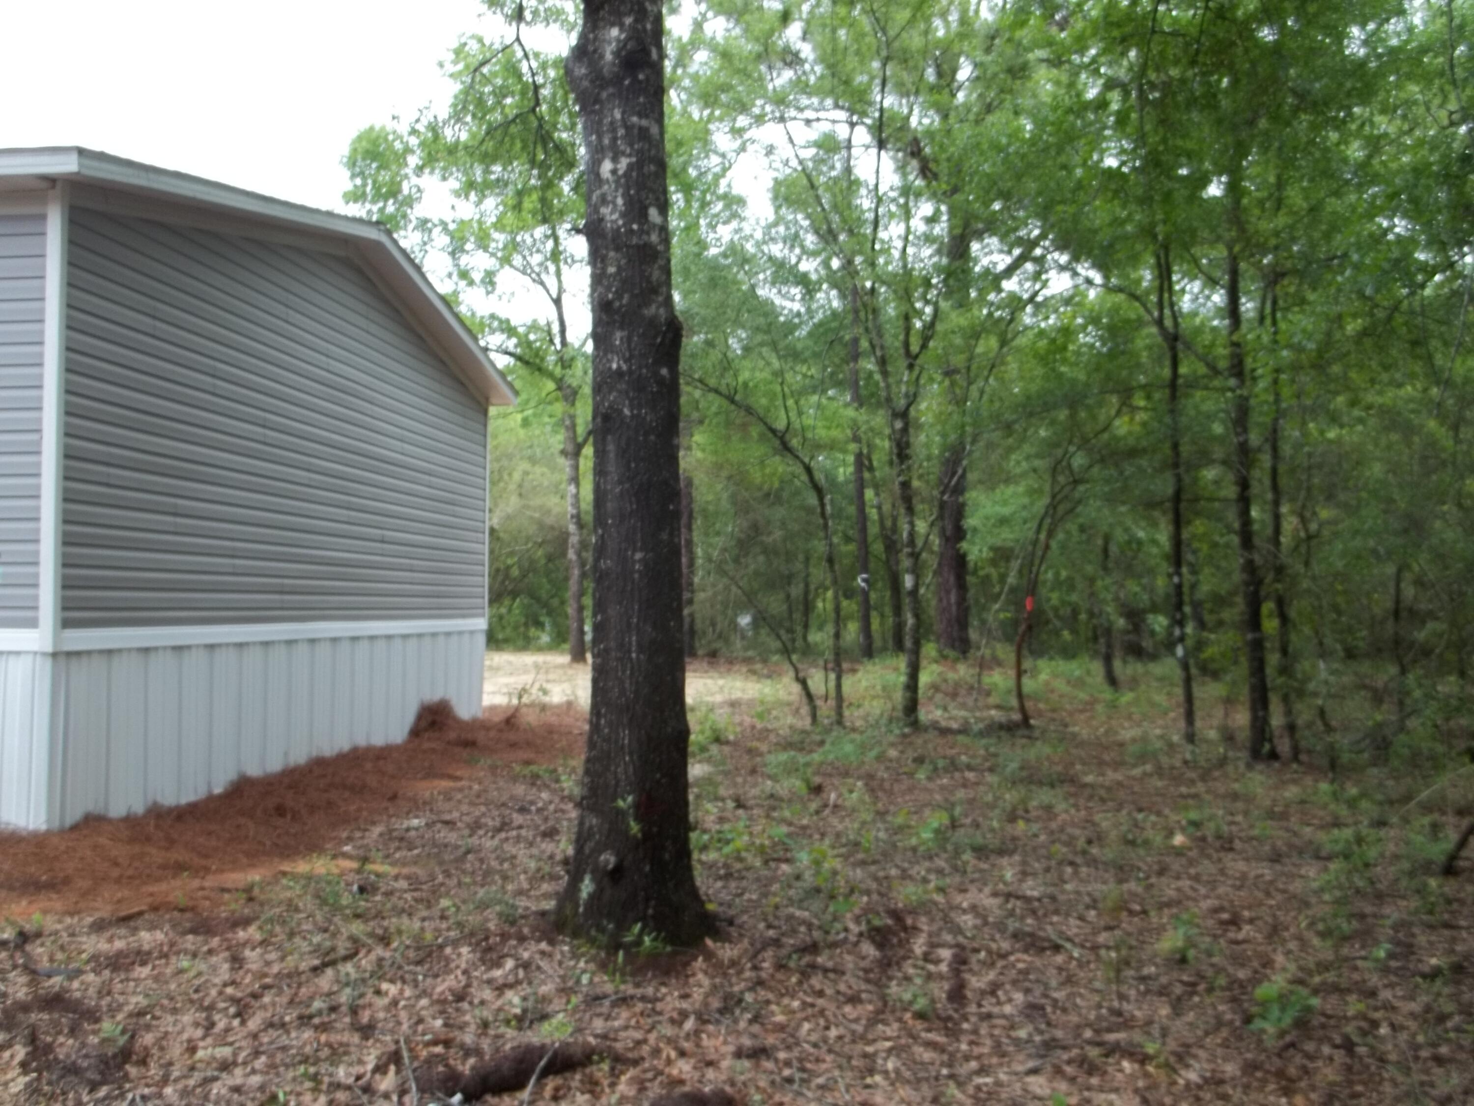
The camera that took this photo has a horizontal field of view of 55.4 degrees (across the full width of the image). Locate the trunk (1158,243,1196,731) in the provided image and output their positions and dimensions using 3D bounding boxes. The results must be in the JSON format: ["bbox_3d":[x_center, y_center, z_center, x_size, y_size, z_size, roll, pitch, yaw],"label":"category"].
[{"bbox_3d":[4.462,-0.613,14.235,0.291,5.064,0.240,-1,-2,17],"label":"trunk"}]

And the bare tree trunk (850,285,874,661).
[{"bbox_3d":[2.486,-1.625,28.160,0.260,7.552,0.240,-2,-2,5],"label":"bare tree trunk"}]

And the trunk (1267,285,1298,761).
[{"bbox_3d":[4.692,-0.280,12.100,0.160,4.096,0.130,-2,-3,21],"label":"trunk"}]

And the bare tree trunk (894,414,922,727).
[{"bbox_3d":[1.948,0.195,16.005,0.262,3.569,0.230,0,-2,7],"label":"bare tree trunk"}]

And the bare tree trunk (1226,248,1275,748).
[{"bbox_3d":[4.372,-0.480,12.019,0.220,4.490,0.190,-3,-3,20],"label":"bare tree trunk"}]

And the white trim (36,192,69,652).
[{"bbox_3d":[-3.642,-0.721,7.497,0.082,2.497,0.078,0,-2,6],"label":"white trim"}]

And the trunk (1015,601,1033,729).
[{"bbox_3d":[3.196,1.250,15.663,0.180,1.434,0.130,0,-2,11],"label":"trunk"}]

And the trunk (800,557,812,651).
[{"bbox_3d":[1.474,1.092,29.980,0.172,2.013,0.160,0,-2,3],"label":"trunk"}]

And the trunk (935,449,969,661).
[{"bbox_3d":[4.404,-0.053,28.585,0.640,4.291,0.600,0,-2,9],"label":"trunk"}]

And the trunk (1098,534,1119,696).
[{"bbox_3d":[5.434,0.864,20.560,0.180,2.326,0.150,-3,-3,15],"label":"trunk"}]

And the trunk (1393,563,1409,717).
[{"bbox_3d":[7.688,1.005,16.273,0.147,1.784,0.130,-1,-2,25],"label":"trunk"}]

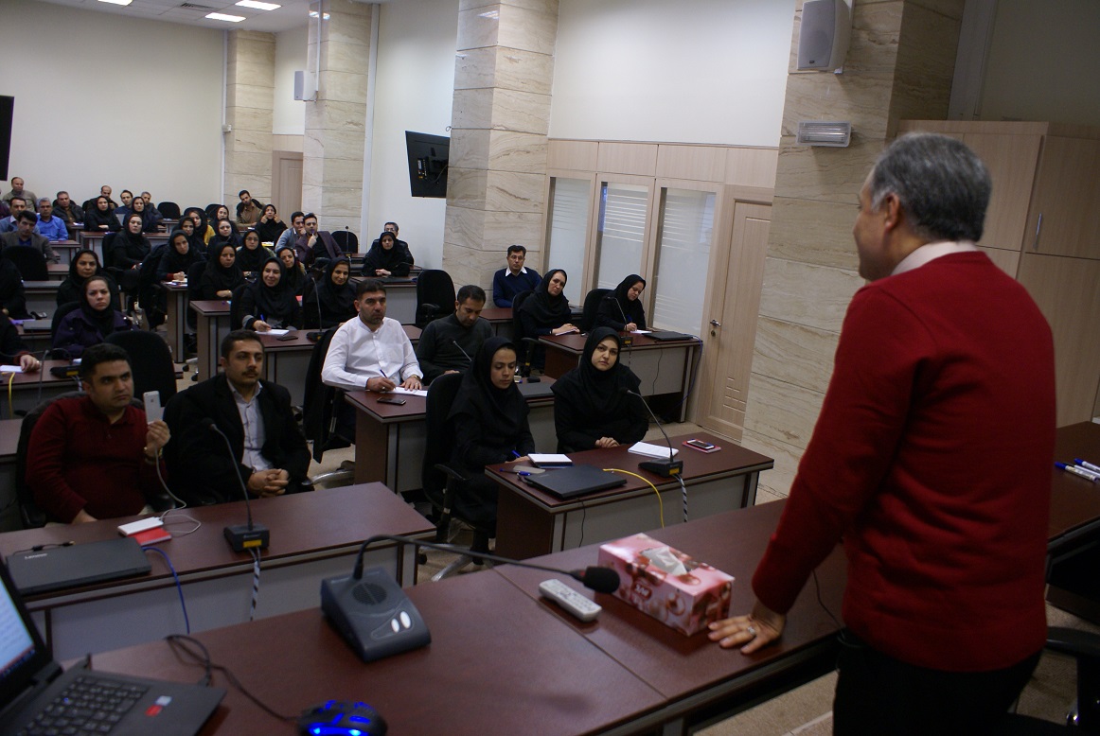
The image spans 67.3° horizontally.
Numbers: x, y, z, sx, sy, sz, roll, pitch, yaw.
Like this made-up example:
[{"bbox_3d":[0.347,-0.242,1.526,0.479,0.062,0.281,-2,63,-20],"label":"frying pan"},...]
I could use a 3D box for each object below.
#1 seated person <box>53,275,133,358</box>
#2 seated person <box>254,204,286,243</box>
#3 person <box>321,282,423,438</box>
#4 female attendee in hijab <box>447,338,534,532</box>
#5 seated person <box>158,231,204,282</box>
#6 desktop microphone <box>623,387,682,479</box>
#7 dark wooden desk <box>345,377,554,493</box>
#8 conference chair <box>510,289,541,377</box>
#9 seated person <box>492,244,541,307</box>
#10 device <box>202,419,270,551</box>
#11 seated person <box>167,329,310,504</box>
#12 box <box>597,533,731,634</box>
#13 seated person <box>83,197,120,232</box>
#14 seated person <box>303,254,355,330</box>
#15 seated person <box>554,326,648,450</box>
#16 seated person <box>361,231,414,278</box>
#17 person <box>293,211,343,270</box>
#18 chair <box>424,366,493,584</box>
[{"bbox_3d":[-2.779,0.017,5.114,0.540,1.220,0.750,-4,16,-35],"label":"seated person"},{"bbox_3d":[-4.235,-1.830,12.584,0.540,1.250,0.750,-5,17,-38],"label":"seated person"},{"bbox_3d":[-1.102,0.145,5.157,0.620,1.360,0.850,-2,14,-28],"label":"person"},{"bbox_3d":[-0.293,0.471,4.038,0.500,1.260,0.780,-6,16,-39],"label":"female attendee in hijab"},{"bbox_3d":[-3.690,-0.758,8.254,0.500,1.230,0.760,-5,16,-36],"label":"seated person"},{"bbox_3d":[0.485,0.300,3.960,0.130,0.340,0.350,-7,17,-41],"label":"desktop microphone"},{"bbox_3d":[-0.498,0.523,5.095,1.392,0.737,0.523,-5,15,-35],"label":"dark wooden desk"},{"bbox_3d":[-0.066,-0.181,7.729,0.620,1.050,0.640,-5,15,-35],"label":"conference chair"},{"bbox_3d":[-0.310,-0.551,8.366,0.540,1.340,0.800,-3,15,-31],"label":"seated person"},{"bbox_3d":[-1.089,0.399,2.840,0.165,0.390,0.250,-5,16,-36],"label":"device"},{"bbox_3d":[-1.241,0.535,3.477,0.600,1.320,0.800,-6,16,-38],"label":"seated person"},{"bbox_3d":[0.224,0.418,1.626,0.121,0.085,0.242,-6,16,-40],"label":"box"},{"bbox_3d":[-6.445,-1.849,11.967,0.520,1.260,0.760,-5,16,-36],"label":"seated person"},{"bbox_3d":[-1.798,-0.278,7.006,0.520,1.300,0.820,-2,14,-28],"label":"seated person"},{"bbox_3d":[0.287,0.450,4.279,0.520,1.290,0.780,-2,14,-29],"label":"seated person"},{"bbox_3d":[-2.046,-1.047,10.421,0.620,1.310,0.800,-1,13,-24],"label":"seated person"},{"bbox_3d":[-2.938,-1.273,10.542,0.600,1.350,0.850,-2,14,-27],"label":"person"},{"bbox_3d":[-0.356,0.548,4.290,0.620,1.050,0.660,-5,15,-35],"label":"chair"}]

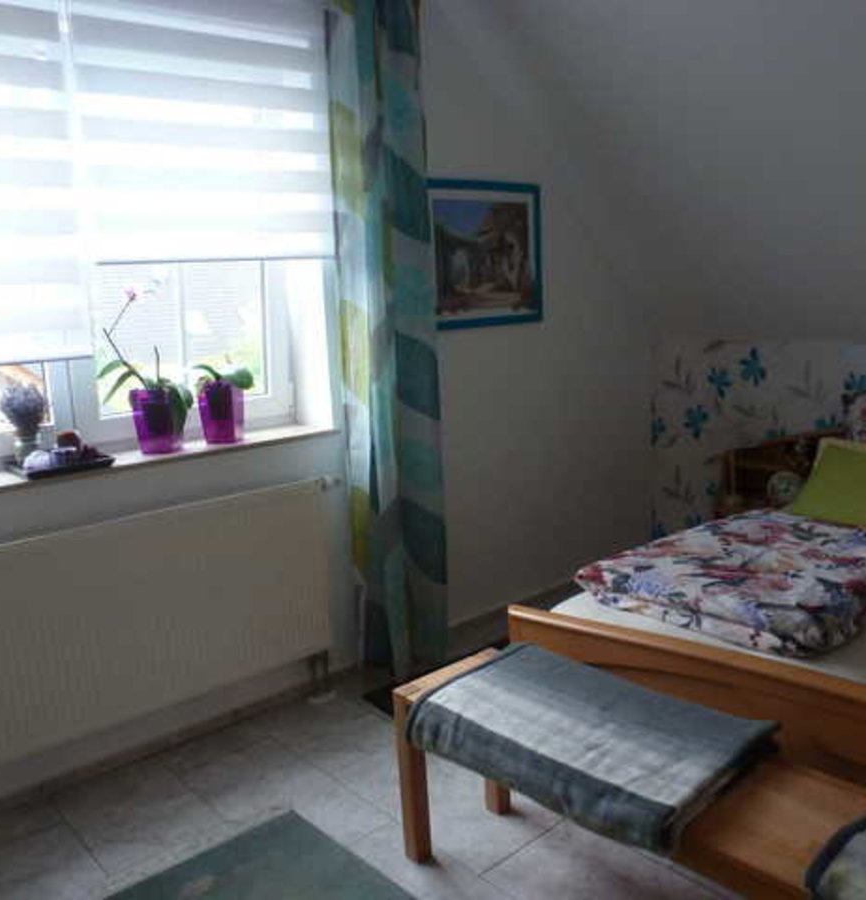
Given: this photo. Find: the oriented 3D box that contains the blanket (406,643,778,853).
[{"bbox_3d":[0.290,0.552,1.661,0.365,0.100,0.670,-10,11,-39],"label":"blanket"}]

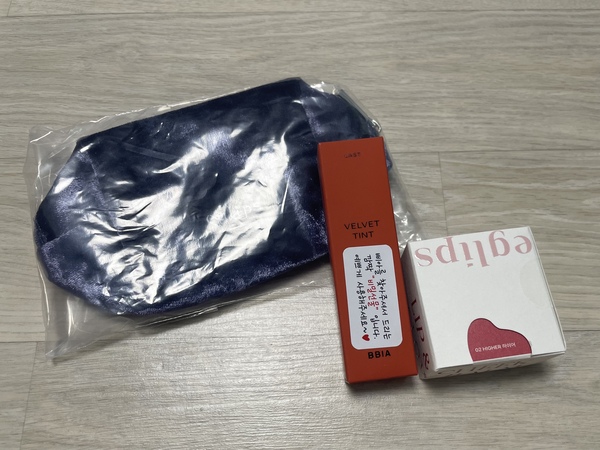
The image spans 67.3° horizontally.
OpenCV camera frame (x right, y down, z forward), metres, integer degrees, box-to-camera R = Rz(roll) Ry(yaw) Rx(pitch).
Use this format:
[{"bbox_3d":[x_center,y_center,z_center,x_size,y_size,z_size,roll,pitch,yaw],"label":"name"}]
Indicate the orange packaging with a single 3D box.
[{"bbox_3d":[0.024,0.012,0.170,0.024,0.022,0.084,-7,83,0],"label":"orange packaging"}]

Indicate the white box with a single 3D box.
[{"bbox_3d":[0.068,0.030,0.175,0.048,0.017,0.049,-7,72,-3],"label":"white box"}]

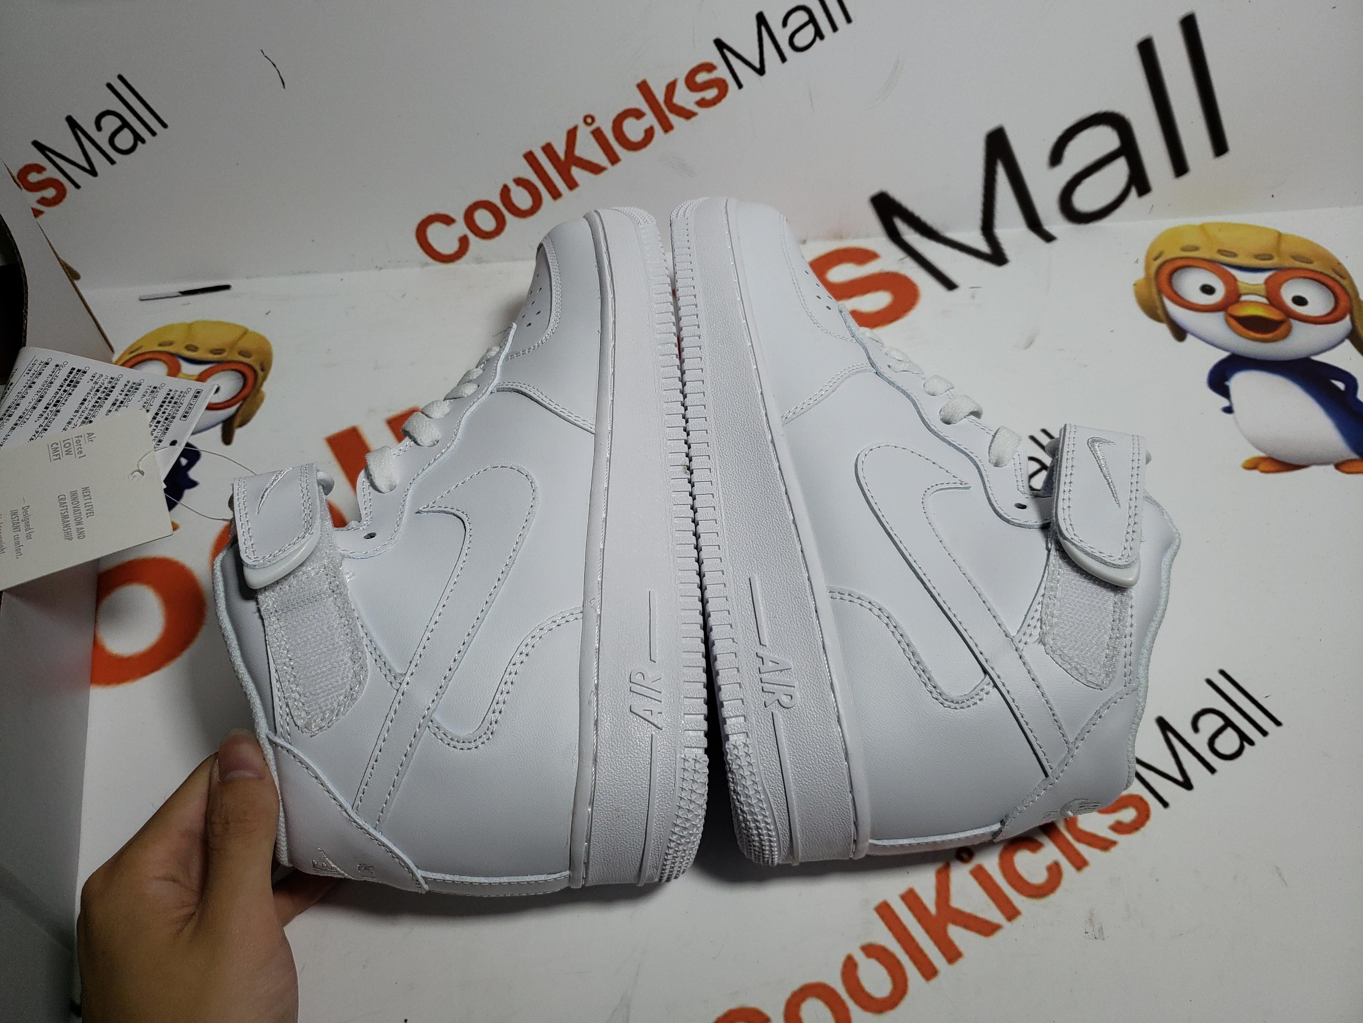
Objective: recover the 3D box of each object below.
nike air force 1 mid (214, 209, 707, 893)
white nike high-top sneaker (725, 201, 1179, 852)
[{"bbox_3d":[-0.081,-0.003,0.398,0.164,0.108,0.298,-3,56,-3],"label":"nike air force 1 mid"},{"bbox_3d":[0.086,-0.019,0.405,0.164,0.108,0.298,-6,56,0],"label":"white nike high-top sneaker"}]

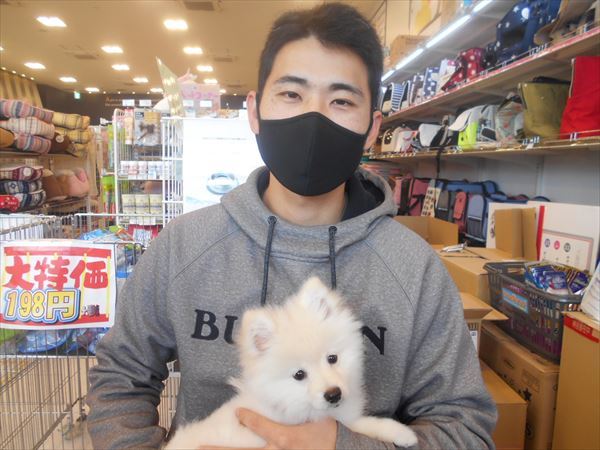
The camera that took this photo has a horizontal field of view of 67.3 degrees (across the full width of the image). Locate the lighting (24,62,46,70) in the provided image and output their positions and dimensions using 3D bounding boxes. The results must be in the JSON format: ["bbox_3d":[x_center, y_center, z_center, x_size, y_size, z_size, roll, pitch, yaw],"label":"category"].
[{"bbox_3d":[-6.401,-3.836,10.906,0.360,0.070,0.450,0,7,-4],"label":"lighting"}]

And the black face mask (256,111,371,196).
[{"bbox_3d":[0.017,-0.088,0.563,0.147,0.110,0.105,7,7,-1],"label":"black face mask"}]

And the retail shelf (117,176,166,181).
[{"bbox_3d":[-1.119,-0.343,3.380,0.390,0.030,0.340,0,7,-4],"label":"retail shelf"}]

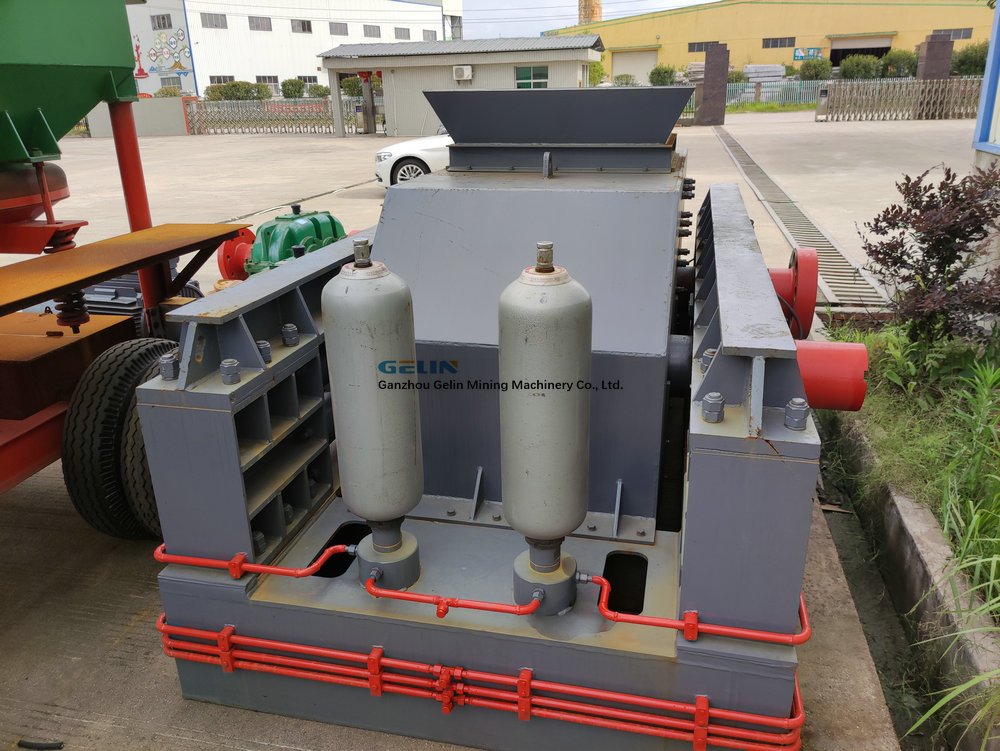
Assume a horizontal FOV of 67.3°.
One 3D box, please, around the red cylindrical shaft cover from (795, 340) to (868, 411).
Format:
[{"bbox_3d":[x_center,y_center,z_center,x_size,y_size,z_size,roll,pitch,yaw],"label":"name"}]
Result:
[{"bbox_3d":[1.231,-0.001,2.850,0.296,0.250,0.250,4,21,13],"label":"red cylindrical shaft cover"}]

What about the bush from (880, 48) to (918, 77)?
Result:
[{"bbox_3d":[26.092,-19.794,49.554,2.800,3.130,2.800,4,22,16],"label":"bush"}]

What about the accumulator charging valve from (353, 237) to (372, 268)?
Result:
[{"bbox_3d":[-0.332,-0.295,1.815,0.040,0.064,0.040,4,21,13],"label":"accumulator charging valve"}]

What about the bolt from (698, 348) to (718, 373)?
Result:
[{"bbox_3d":[0.593,-0.039,2.104,0.053,0.064,0.053,4,21,13],"label":"bolt"}]

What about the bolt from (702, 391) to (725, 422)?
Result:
[{"bbox_3d":[0.517,0.074,1.812,0.053,0.064,0.053,4,21,13],"label":"bolt"}]

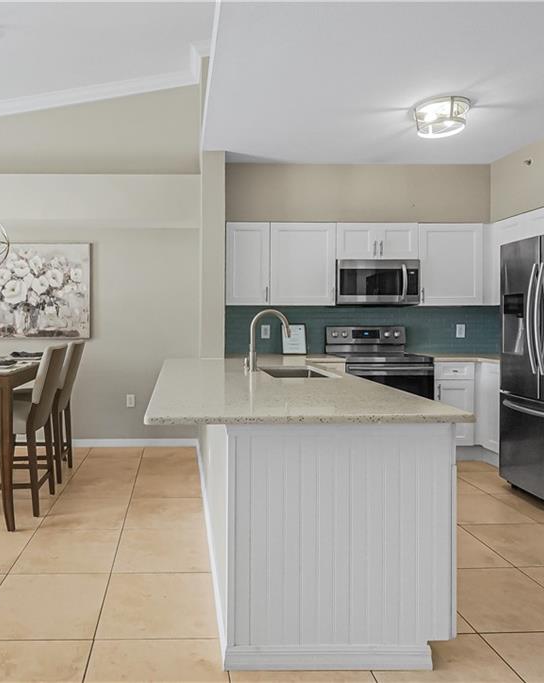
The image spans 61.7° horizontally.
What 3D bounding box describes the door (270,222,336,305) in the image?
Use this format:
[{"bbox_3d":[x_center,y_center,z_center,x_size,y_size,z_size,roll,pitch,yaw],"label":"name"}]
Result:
[{"bbox_3d":[0.295,-0.720,4.250,0.603,0.769,0.025,0,2,-2],"label":"door"}]

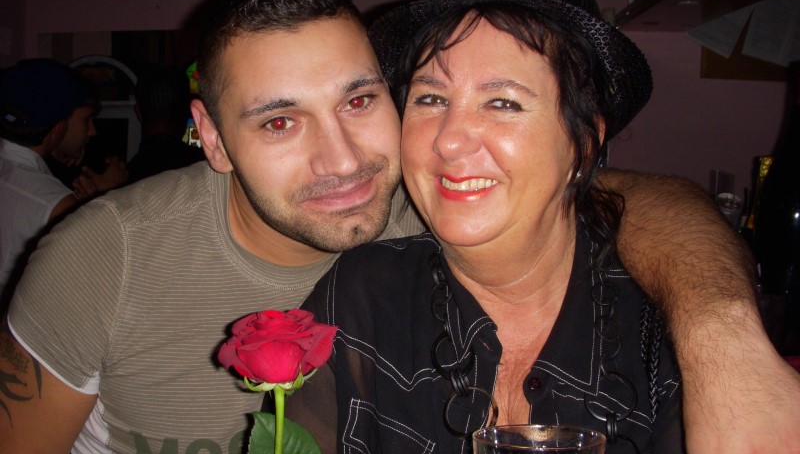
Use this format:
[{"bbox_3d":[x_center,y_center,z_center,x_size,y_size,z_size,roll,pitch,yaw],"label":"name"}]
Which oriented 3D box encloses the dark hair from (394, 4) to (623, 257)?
[{"bbox_3d":[0.098,-0.093,0.775,0.195,0.245,0.210,3,-7,20],"label":"dark hair"}]

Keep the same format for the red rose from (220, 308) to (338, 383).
[{"bbox_3d":[-0.085,0.084,0.610,0.080,0.054,0.080,1,9,0],"label":"red rose"}]

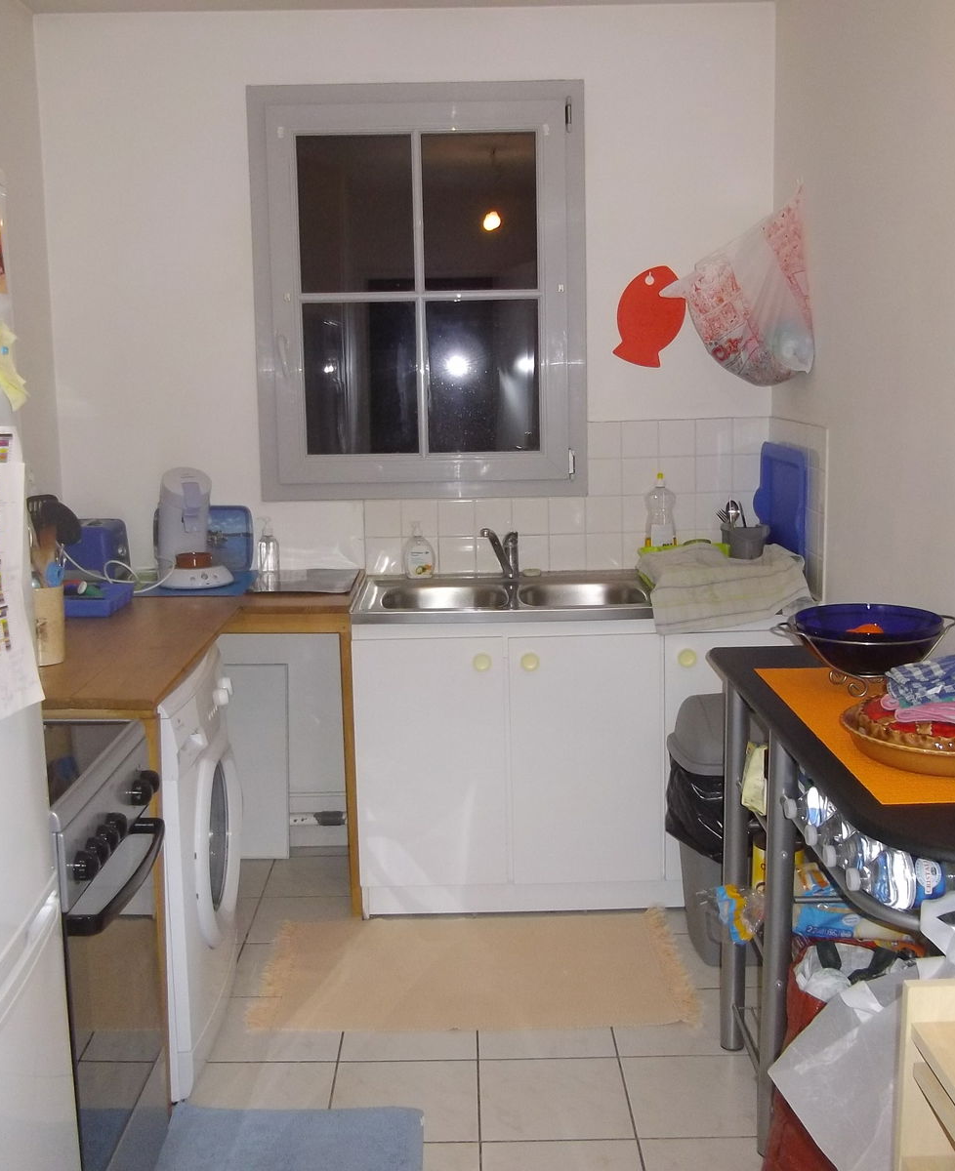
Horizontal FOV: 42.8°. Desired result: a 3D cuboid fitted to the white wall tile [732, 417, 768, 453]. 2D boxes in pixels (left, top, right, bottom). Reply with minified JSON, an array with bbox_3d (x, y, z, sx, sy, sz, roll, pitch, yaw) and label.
[{"bbox_3d":[0.823,-0.448,3.661,0.109,0.109,0.008,-1,9,-1],"label":"white wall tile"}]

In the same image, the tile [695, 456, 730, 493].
[{"bbox_3d":[0.714,-0.335,3.677,0.109,0.109,0.008,-1,9,-1],"label":"tile"}]

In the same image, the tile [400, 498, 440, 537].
[{"bbox_3d":[-0.171,-0.201,3.655,0.108,0.108,0.009,-1,8,-1],"label":"tile"}]

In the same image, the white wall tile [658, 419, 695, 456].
[{"bbox_3d":[0.597,-0.438,3.632,0.108,0.108,0.009,-1,8,-1],"label":"white wall tile"}]

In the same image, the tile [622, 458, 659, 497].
[{"bbox_3d":[0.492,-0.328,3.674,0.109,0.109,0.008,-1,9,-1],"label":"tile"}]

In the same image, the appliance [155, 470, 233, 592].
[{"bbox_3d":[-0.807,-0.161,3.452,0.210,0.322,0.285,-5,9,-27],"label":"appliance"}]

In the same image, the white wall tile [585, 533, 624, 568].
[{"bbox_3d":[0.385,-0.103,3.677,0.108,0.108,0.009,-1,8,-1],"label":"white wall tile"}]

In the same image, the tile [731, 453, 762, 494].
[{"bbox_3d":[0.827,-0.338,3.678,0.109,0.109,0.008,-1,9,-1],"label":"tile"}]

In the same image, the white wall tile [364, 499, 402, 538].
[{"bbox_3d":[-0.280,-0.198,3.615,0.109,0.109,0.010,-1,8,-1],"label":"white wall tile"}]

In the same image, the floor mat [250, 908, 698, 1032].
[{"bbox_3d":[-0.005,0.951,3.054,1.030,0.010,0.605,-1,8,-1],"label":"floor mat"}]

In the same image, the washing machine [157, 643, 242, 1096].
[{"bbox_3d":[-0.824,0.582,2.678,0.590,0.850,0.600,-1,9,-1],"label":"washing machine"}]

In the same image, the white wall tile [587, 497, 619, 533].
[{"bbox_3d":[0.384,-0.214,3.690,0.109,0.109,0.008,-1,9,-1],"label":"white wall tile"}]

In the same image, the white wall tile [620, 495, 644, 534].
[{"bbox_3d":[0.484,-0.212,3.624,0.109,0.109,0.010,-1,8,-1],"label":"white wall tile"}]

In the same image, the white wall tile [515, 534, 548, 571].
[{"bbox_3d":[0.162,-0.099,3.692,0.108,0.108,0.010,-1,8,-1],"label":"white wall tile"}]

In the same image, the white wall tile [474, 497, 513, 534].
[{"bbox_3d":[0.048,-0.205,3.618,0.109,0.109,0.010,-1,8,-1],"label":"white wall tile"}]

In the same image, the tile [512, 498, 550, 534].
[{"bbox_3d":[0.162,-0.208,3.687,0.109,0.109,0.008,-1,9,-1],"label":"tile"}]

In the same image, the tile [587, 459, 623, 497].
[{"bbox_3d":[0.381,-0.323,3.662,0.108,0.108,0.010,-1,8,-1],"label":"tile"}]

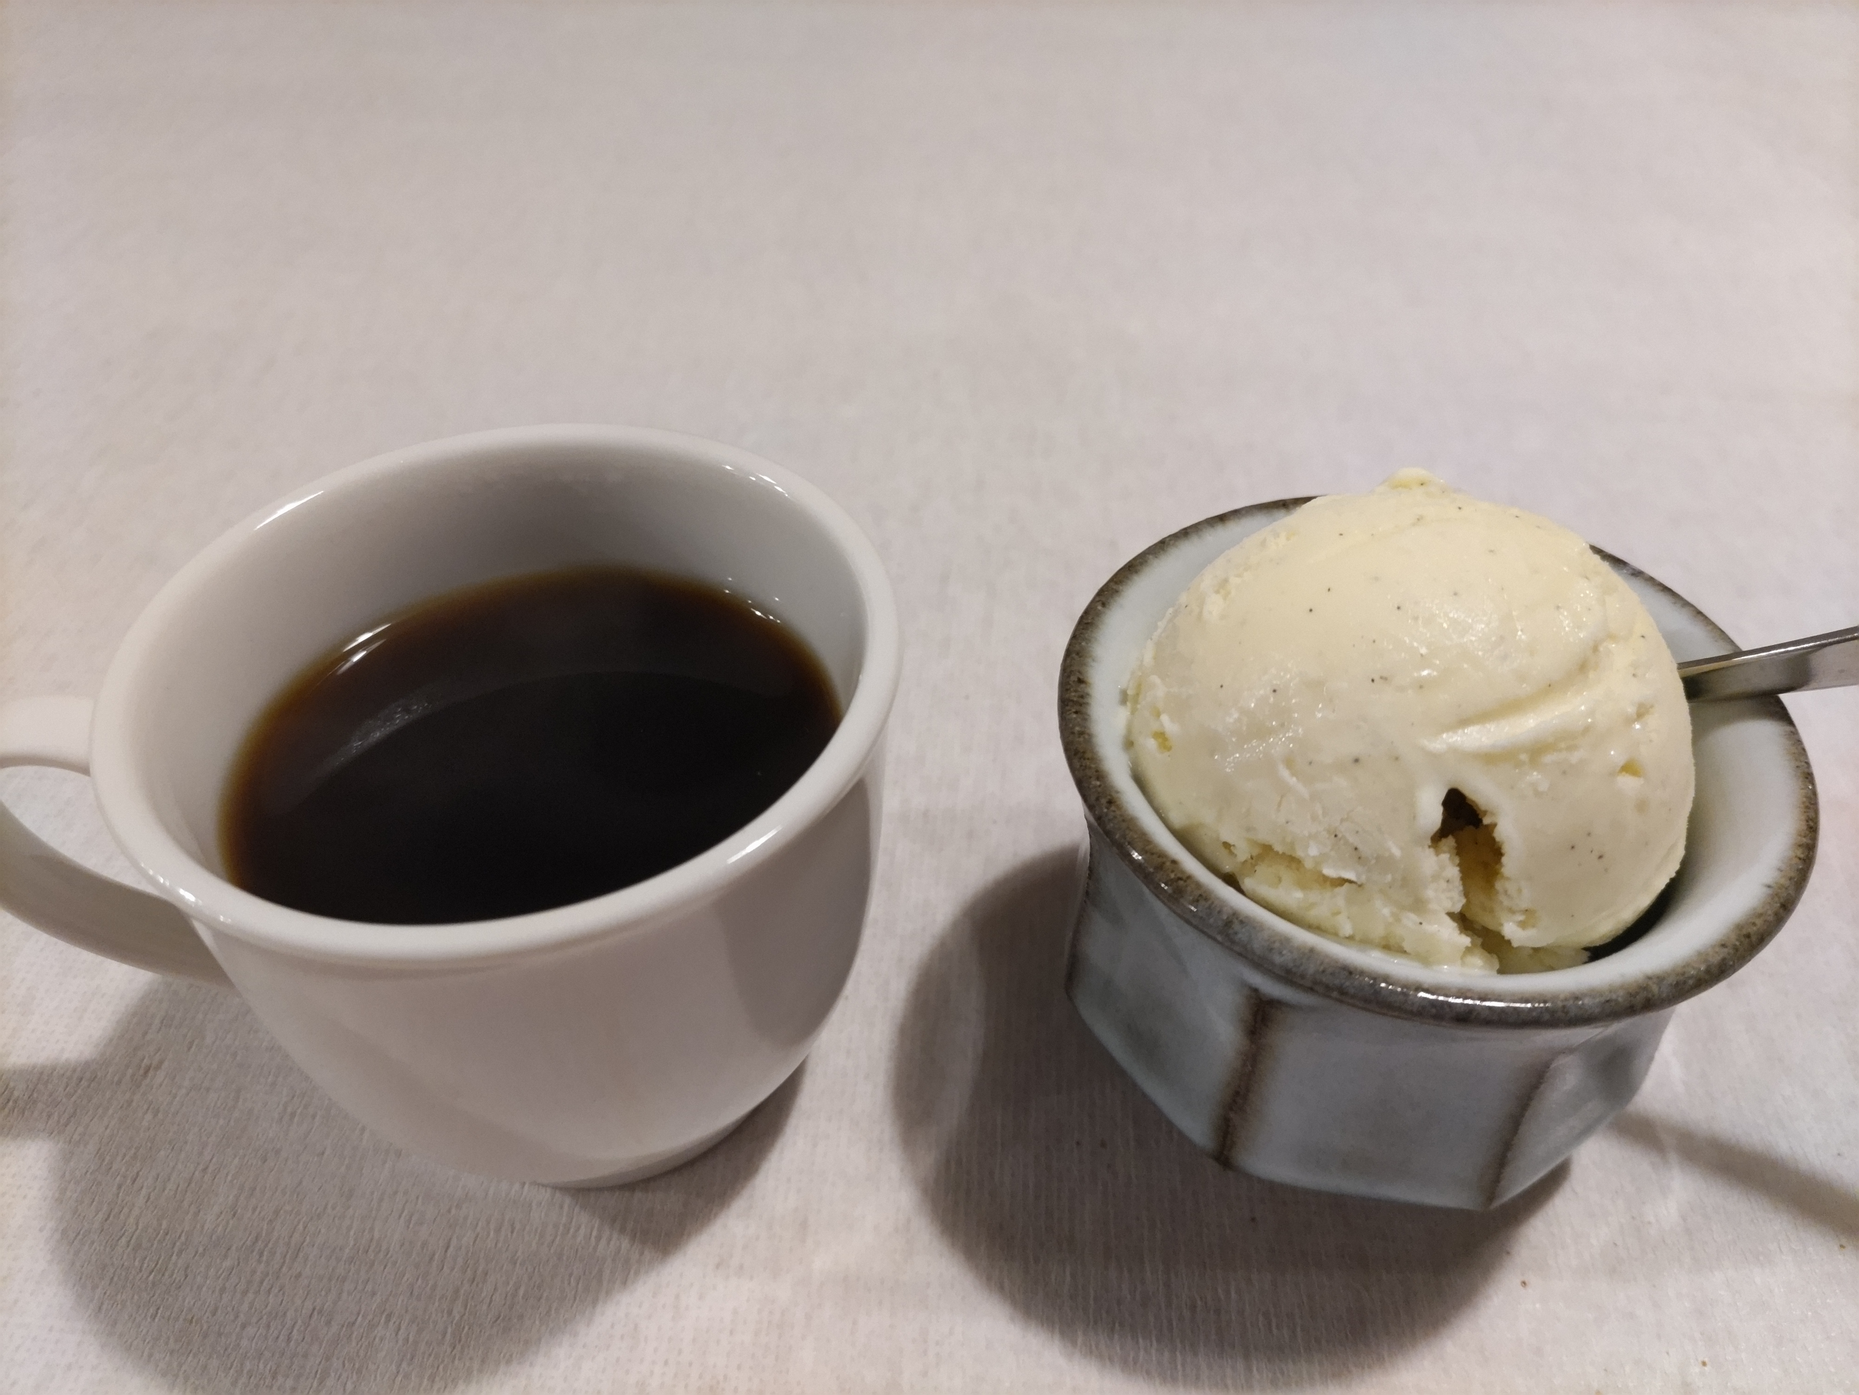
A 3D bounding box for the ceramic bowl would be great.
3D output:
[{"bbox_3d":[0.057,0.021,0.181,0.084,0.056,0.084,0,45,0],"label":"ceramic bowl"}]

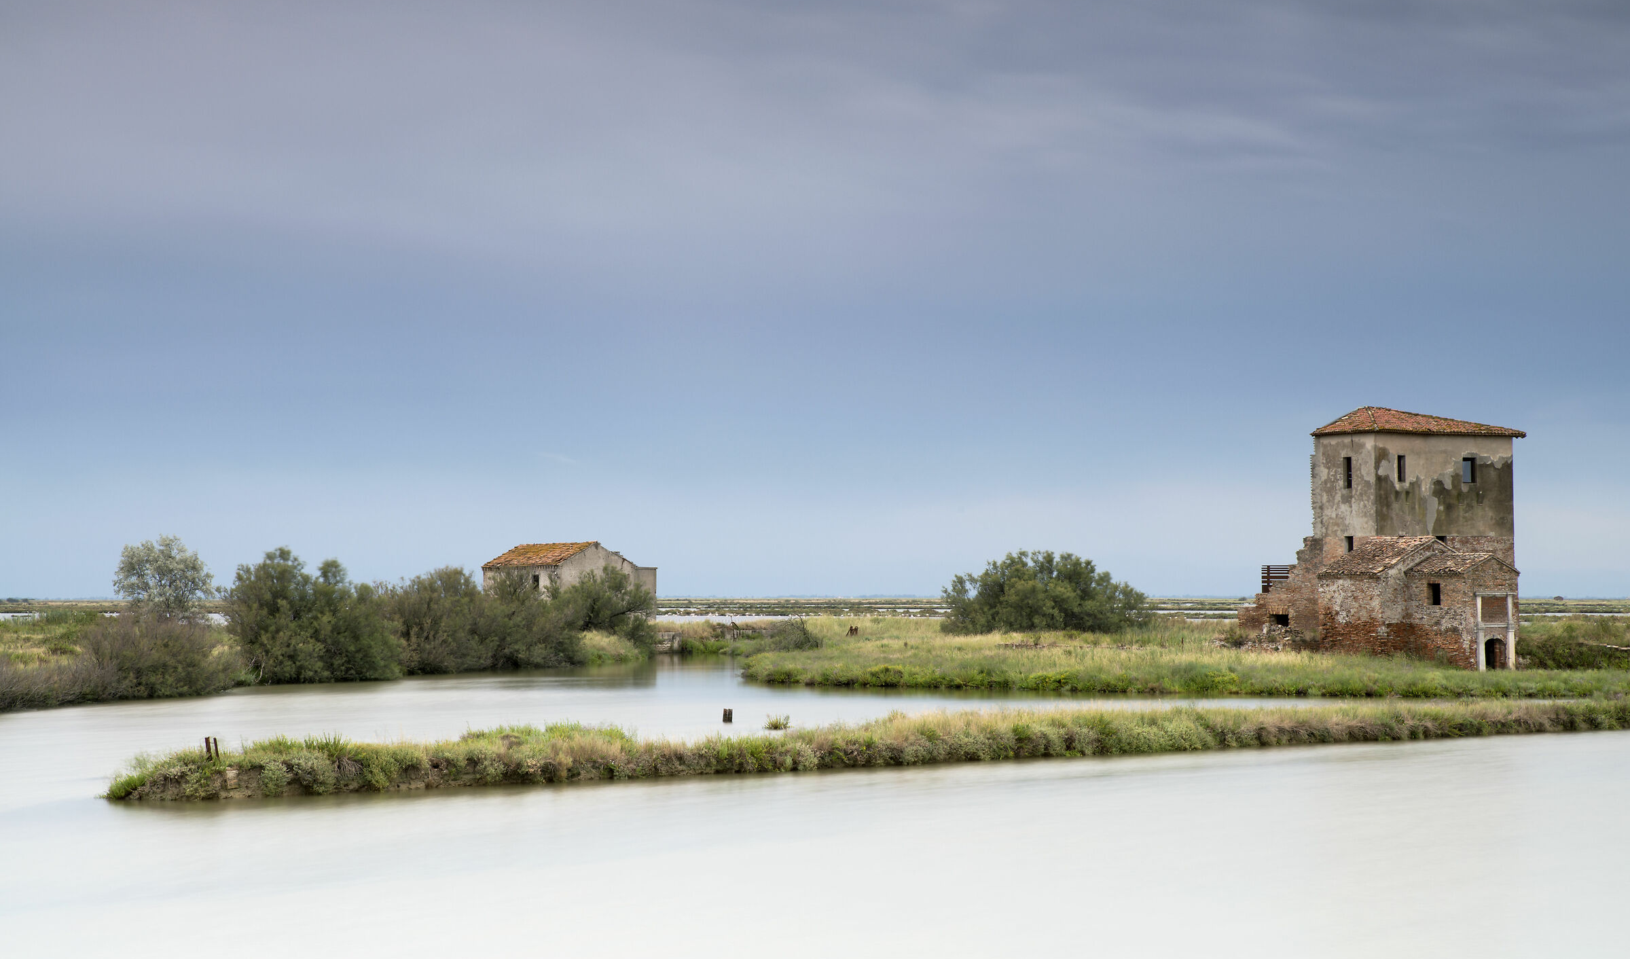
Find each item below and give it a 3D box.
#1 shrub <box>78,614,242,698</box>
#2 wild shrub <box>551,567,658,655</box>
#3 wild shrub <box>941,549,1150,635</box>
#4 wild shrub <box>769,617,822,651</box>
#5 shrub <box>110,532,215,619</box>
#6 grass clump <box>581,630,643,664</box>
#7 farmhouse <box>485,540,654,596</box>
[{"bbox_3d":[-27.590,7.373,123.805,6.660,3.430,4.800,0,-2,0],"label":"shrub"},{"bbox_3d":[-14.265,8.891,199.805,6.970,6.000,6.200,0,-2,0],"label":"wild shrub"},{"bbox_3d":[14.220,7.079,181.862,12.520,5.700,9.500,0,-2,0],"label":"wild shrub"},{"bbox_3d":[-1.162,9.129,174.774,3.080,2.070,2.700,0,-2,0],"label":"wild shrub"},{"bbox_3d":[-34.920,6.097,157.884,5.370,6.250,5.000,0,-2,0],"label":"shrub"},{"bbox_3d":[-14.170,11.640,205.700,4.300,2.200,5.500,0,-2,-4],"label":"grass clump"},{"bbox_3d":[-19.290,8.695,231.739,9.600,7.380,9.800,2,-3,-42],"label":"farmhouse"}]

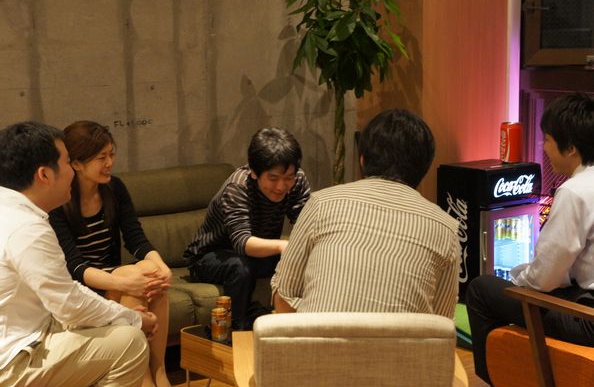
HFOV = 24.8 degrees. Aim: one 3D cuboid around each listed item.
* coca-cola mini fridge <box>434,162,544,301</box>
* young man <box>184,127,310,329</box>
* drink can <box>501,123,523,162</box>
[{"bbox_3d":[0.970,0.195,6.842,0.435,0.681,0.319,-7,10,-43],"label":"coca-cola mini fridge"},{"bbox_3d":[-0.190,0.255,5.323,0.520,1.040,0.720,-7,10,-44],"label":"young man"},{"bbox_3d":[1.101,-0.258,6.921,0.103,0.196,0.103,0,7,0],"label":"drink can"}]

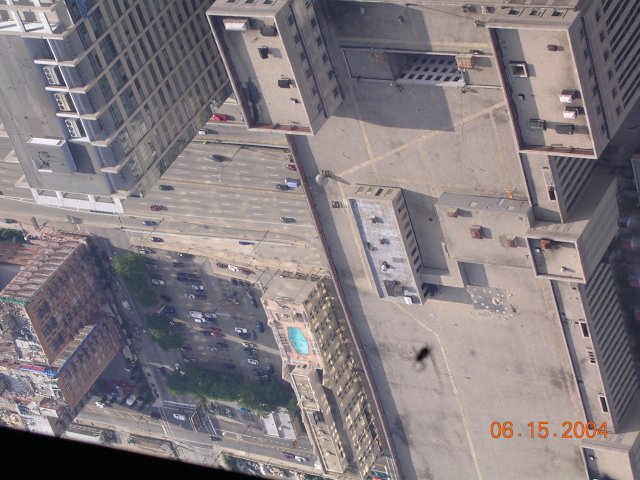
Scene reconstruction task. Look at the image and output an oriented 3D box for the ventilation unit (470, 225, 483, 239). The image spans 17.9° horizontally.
[{"bbox_3d":[42.672,-2.220,553.782,2.500,1.500,3.100,7,132,32],"label":"ventilation unit"}]

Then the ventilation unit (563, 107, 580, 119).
[{"bbox_3d":[61.553,-31.133,497.919,3.050,1.700,2.200,7,132,32],"label":"ventilation unit"}]

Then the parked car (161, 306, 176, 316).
[{"bbox_3d":[-54.435,25.895,735.092,4.800,1.550,1.850,7,132,32],"label":"parked car"}]

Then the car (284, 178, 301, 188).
[{"bbox_3d":[-8.976,-18.111,651.828,4.900,1.900,1.950,7,132,32],"label":"car"}]

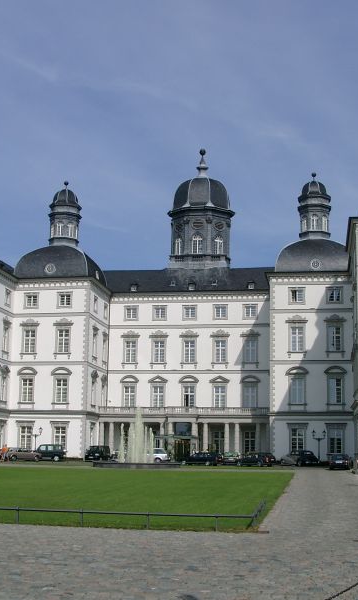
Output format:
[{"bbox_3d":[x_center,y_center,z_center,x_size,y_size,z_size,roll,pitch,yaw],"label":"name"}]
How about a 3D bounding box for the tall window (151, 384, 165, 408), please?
[{"bbox_3d":[-2.708,12.651,103.284,1.895,3.075,0.300,-1,-11,9],"label":"tall window"}]

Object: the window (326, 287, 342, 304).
[{"bbox_3d":[18.329,-0.508,92.745,1.700,1.957,0.300,-1,-12,8],"label":"window"}]

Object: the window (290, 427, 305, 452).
[{"bbox_3d":[13.640,16.105,90.071,1.669,2.987,0.300,-1,-12,8],"label":"window"}]

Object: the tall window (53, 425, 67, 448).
[{"bbox_3d":[-14.787,17.127,98.055,1.648,2.906,0.300,-1,-11,9],"label":"tall window"}]

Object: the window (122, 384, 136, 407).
[{"bbox_3d":[-6.854,13.197,108.253,1.807,2.958,0.300,-1,-11,9],"label":"window"}]

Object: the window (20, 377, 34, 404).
[{"bbox_3d":[-18.592,11.023,96.242,1.669,3.090,0.300,-1,-12,8],"label":"window"}]

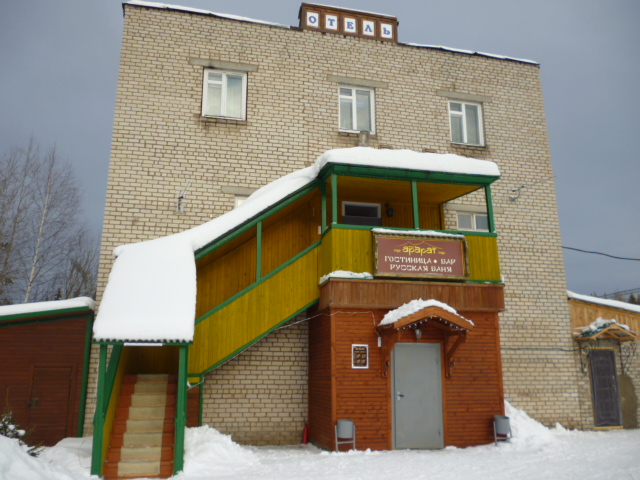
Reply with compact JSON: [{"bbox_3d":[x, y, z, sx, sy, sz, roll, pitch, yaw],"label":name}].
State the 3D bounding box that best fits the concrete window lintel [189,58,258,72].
[{"bbox_3d":[-2.458,-4.498,13.312,1.710,0.170,0.130,3,-15,-12],"label":"concrete window lintel"}]

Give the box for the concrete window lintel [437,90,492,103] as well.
[{"bbox_3d":[4.215,-4.156,15.095,1.781,0.179,0.120,3,-15,-13],"label":"concrete window lintel"}]

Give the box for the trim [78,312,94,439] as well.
[{"bbox_3d":[-4.842,2.789,10.769,0.140,2.470,0.110,3,-15,-12],"label":"trim"}]

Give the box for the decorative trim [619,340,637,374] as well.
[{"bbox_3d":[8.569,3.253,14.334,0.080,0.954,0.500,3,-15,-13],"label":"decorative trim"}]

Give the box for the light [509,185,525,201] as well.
[{"bbox_3d":[5.365,-1.303,14.177,0.360,0.400,0.280,3,-15,-12],"label":"light"}]

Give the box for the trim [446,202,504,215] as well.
[{"bbox_3d":[4.249,-0.839,14.247,1.769,0.177,0.120,3,-15,-13],"label":"trim"}]

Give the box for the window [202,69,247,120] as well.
[{"bbox_3d":[-2.407,-3.701,13.159,1.110,1.370,0.130,3,-15,-12],"label":"window"}]

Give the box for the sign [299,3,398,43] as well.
[{"bbox_3d":[0.830,-6.071,14.621,2.850,0.870,0.320,3,-15,-12],"label":"sign"}]

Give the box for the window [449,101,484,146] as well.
[{"bbox_3d":[4.188,-3.325,14.927,1.049,1.354,0.120,3,-15,-13],"label":"window"}]

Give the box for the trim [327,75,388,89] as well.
[{"bbox_3d":[1.043,-4.310,14.085,1.710,0.170,0.130,3,-15,-12],"label":"trim"}]

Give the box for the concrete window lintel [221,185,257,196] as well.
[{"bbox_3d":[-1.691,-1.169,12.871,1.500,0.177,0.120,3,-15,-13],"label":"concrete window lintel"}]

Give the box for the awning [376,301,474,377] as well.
[{"bbox_3d":[2.036,1.946,10.016,1.640,1.380,0.950,3,-15,-12],"label":"awning"}]

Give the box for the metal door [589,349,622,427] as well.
[{"bbox_3d":[7.858,4.056,14.228,0.880,2.052,0.090,3,-15,-13],"label":"metal door"}]

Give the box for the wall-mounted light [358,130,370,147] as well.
[{"bbox_3d":[1.141,-2.573,13.251,0.290,0.435,0.270,3,-15,-13],"label":"wall-mounted light"}]

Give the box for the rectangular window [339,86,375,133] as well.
[{"bbox_3d":[0.996,-3.509,13.907,1.010,1.380,0.130,3,-15,-12],"label":"rectangular window"}]

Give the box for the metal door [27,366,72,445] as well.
[{"bbox_3d":[-5.638,3.519,10.786,0.795,1.719,0.080,3,-15,-13],"label":"metal door"}]

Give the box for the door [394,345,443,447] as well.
[{"bbox_3d":[1.913,3.062,10.195,1.030,2.000,0.100,3,-15,-12],"label":"door"}]

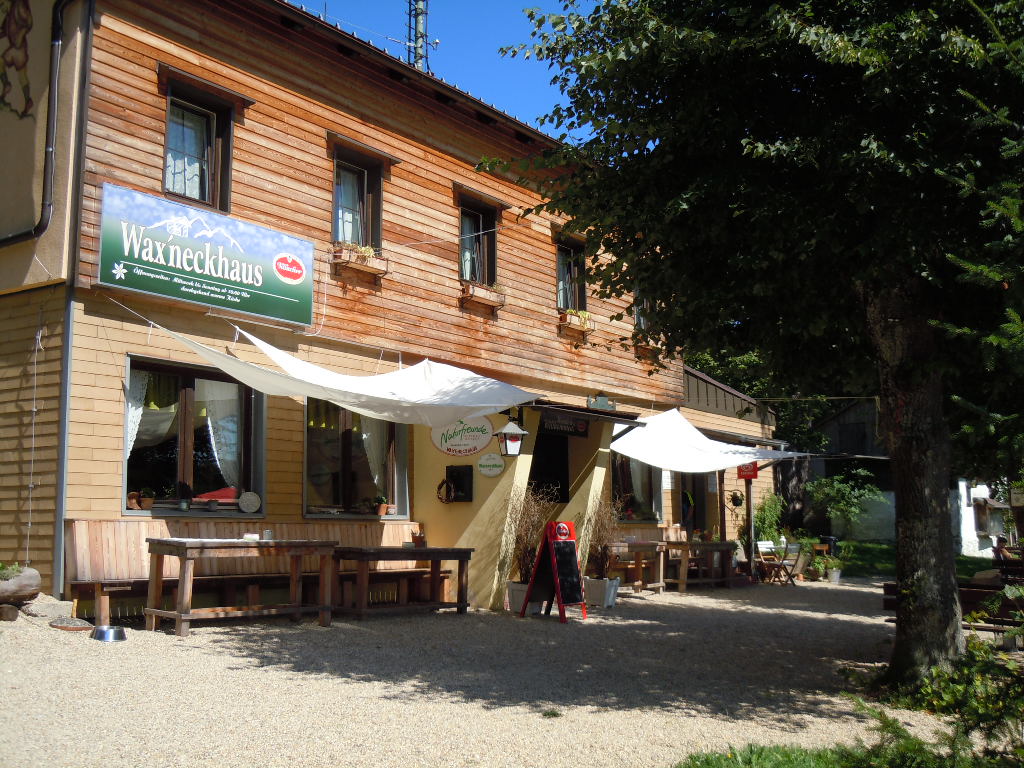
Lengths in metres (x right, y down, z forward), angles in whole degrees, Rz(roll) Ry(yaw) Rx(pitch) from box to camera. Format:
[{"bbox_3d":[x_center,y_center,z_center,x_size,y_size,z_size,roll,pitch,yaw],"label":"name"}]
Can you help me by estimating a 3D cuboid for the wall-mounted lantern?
[{"bbox_3d":[-0.019,0.651,14.300,0.340,0.480,0.340,3,-8,-26],"label":"wall-mounted lantern"}]

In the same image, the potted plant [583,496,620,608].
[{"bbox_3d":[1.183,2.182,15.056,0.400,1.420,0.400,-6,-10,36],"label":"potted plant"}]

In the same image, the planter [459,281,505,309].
[{"bbox_3d":[-0.412,-1.212,15.903,0.220,0.220,0.812,-6,-10,36],"label":"planter"}]

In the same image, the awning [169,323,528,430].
[{"bbox_3d":[-1.769,-0.046,13.499,1.600,1.150,5.300,-6,-9,34],"label":"awning"}]

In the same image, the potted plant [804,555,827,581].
[{"bbox_3d":[6.353,3.854,24.111,0.400,0.520,0.400,-6,-10,36],"label":"potted plant"}]

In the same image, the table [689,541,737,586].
[{"bbox_3d":[3.073,3.017,19.049,0.580,0.760,1.800,-6,-9,34],"label":"table"}]

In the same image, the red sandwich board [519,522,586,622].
[{"bbox_3d":[0.472,2.119,13.159,0.540,1.080,0.620,-4,-9,28],"label":"red sandwich board"}]

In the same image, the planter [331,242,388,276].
[{"bbox_3d":[-1.838,-1.509,13.983,0.220,0.280,0.791,-6,-10,36],"label":"planter"}]

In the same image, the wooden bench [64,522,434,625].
[{"bbox_3d":[-2.443,1.993,12.569,0.540,0.972,5.060,-6,-10,36],"label":"wooden bench"}]

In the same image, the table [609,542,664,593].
[{"bbox_3d":[1.601,2.728,16.855,0.580,0.760,1.850,-6,-9,34],"label":"table"}]

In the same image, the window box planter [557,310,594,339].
[{"bbox_3d":[0.978,-0.940,17.778,0.220,0.270,0.804,-6,-10,36],"label":"window box planter"}]

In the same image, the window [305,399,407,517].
[{"bbox_3d":[-1.978,0.900,14.609,0.180,1.580,1.945,-6,-9,34],"label":"window"}]

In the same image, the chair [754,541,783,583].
[{"bbox_3d":[4.958,3.431,22.300,0.420,0.830,0.480,4,-9,-33],"label":"chair"}]

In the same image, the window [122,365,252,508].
[{"bbox_3d":[-3.436,0.635,12.495,0.180,1.580,1.890,-6,-9,34],"label":"window"}]

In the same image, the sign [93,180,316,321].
[{"bbox_3d":[-3.261,-1.333,12.629,0.120,1.015,2.978,-6,-9,34],"label":"sign"}]

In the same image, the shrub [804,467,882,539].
[{"bbox_3d":[7.471,2.693,26.000,1.400,1.750,1.500,-6,-10,36],"label":"shrub"}]

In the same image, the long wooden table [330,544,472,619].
[{"bbox_3d":[-1.218,2.215,12.788,0.560,0.720,1.800,-7,-10,39],"label":"long wooden table"}]

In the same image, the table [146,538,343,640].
[{"bbox_3d":[-2.416,1.804,10.393,0.560,0.770,1.800,-6,-9,34],"label":"table"}]

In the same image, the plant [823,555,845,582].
[{"bbox_3d":[6.475,3.725,23.242,0.380,0.560,0.380,-6,-10,36],"label":"plant"}]

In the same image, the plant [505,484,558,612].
[{"bbox_3d":[0.217,1.832,12.850,0.480,1.420,0.500,-6,-9,34],"label":"plant"}]

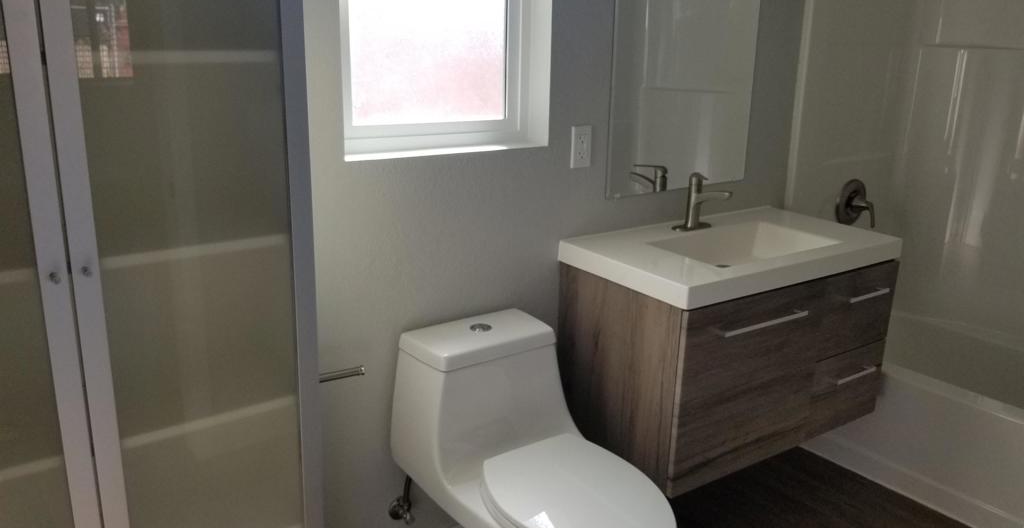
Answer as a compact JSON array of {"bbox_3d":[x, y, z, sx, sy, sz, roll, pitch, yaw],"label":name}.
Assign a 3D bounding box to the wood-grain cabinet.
[{"bbox_3d":[0.649,0.229,2.336,0.895,0.505,0.510,-10,19,-33],"label":"wood-grain cabinet"}]

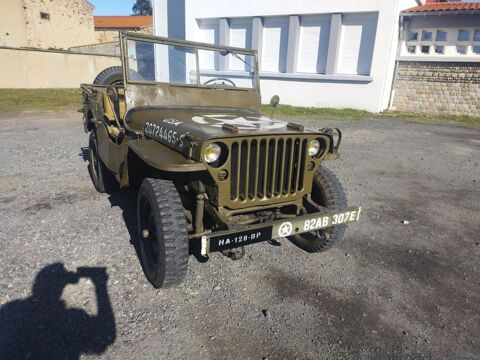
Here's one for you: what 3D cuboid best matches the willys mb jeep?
[{"bbox_3d":[-0.519,-0.476,3.281,1.586,1.644,3.353,-5,18,-31],"label":"willys mb jeep"}]

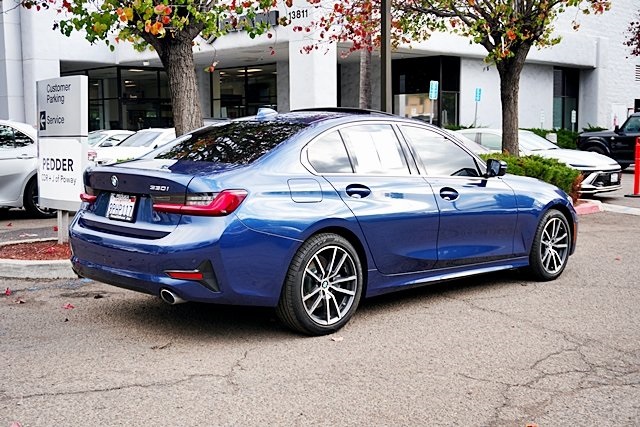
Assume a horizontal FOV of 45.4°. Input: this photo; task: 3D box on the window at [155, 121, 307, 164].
[{"bbox_3d":[-0.599,-0.504,5.234,1.120,0.100,0.700,7,33,45],"label":"window"}]

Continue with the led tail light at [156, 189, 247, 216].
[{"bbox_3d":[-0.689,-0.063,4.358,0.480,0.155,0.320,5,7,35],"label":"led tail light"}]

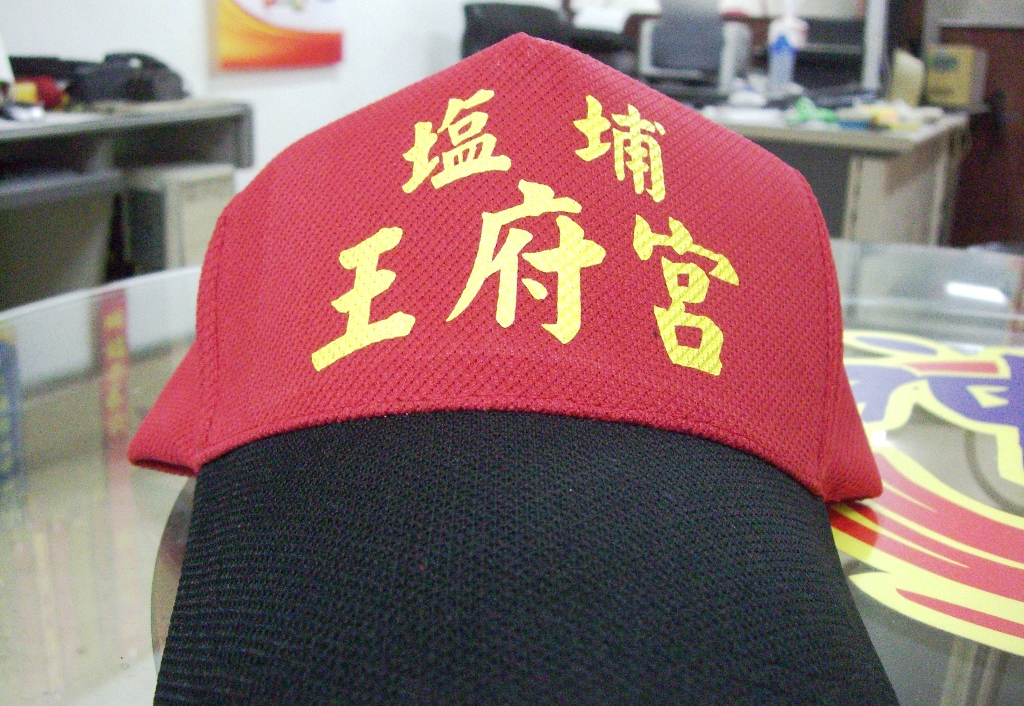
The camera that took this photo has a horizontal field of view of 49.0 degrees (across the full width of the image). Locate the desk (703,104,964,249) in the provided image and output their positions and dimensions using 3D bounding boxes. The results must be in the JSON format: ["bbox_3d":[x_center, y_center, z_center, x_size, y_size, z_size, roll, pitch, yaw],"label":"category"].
[{"bbox_3d":[0.417,-0.294,3.056,1.350,0.735,0.630,11,20,28],"label":"desk"}]

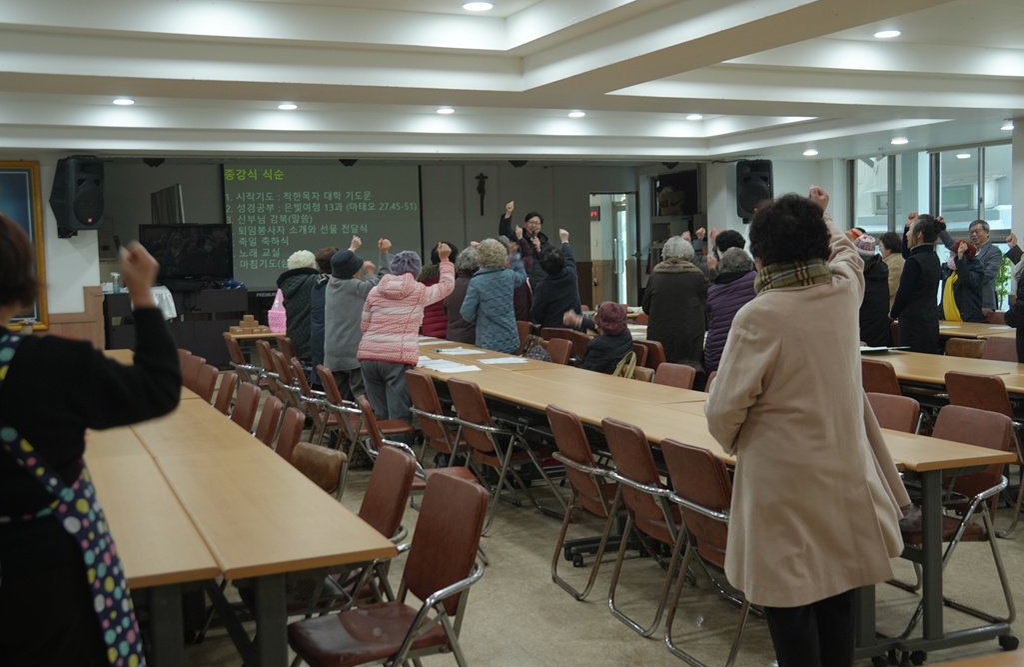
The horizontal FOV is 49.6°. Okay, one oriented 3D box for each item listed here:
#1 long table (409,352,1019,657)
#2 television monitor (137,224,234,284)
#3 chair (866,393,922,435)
[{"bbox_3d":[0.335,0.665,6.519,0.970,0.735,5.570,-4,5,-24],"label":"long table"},{"bbox_3d":[-3.861,-0.948,13.150,1.110,0.700,0.200,-4,5,-27],"label":"television monitor"},{"bbox_3d":[1.430,0.695,4.826,0.570,0.800,0.490,-3,4,-23],"label":"chair"}]

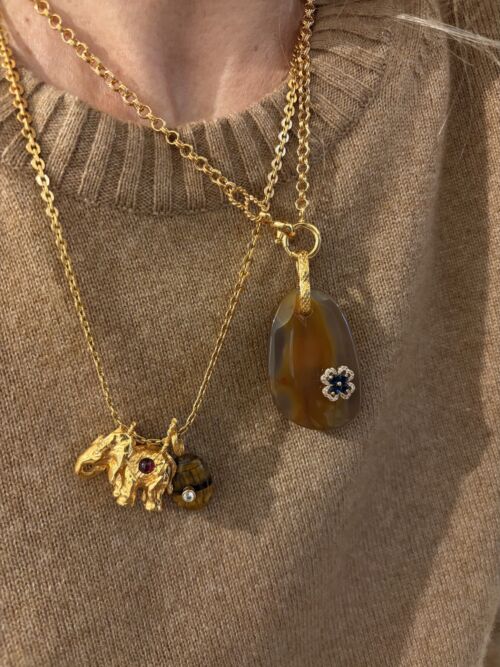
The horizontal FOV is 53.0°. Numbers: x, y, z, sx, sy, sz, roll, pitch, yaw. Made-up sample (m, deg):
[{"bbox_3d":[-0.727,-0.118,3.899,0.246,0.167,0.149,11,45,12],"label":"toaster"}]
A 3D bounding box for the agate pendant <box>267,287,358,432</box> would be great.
[{"bbox_3d":[0.027,0.011,0.210,0.037,0.059,0.010,-7,-8,-2],"label":"agate pendant"}]

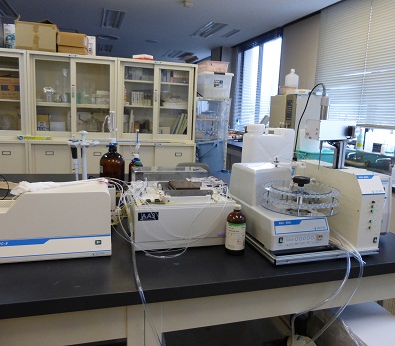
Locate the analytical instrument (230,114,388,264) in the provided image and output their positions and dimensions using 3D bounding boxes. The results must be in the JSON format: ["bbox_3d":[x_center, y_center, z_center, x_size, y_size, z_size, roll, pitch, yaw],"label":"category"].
[{"bbox_3d":[0.412,0.030,1.389,0.438,0.490,0.445,-1,10,-18],"label":"analytical instrument"}]

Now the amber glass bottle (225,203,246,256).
[{"bbox_3d":[0.139,0.201,1.245,0.071,0.174,0.071,2,9,0],"label":"amber glass bottle"}]

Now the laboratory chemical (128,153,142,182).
[{"bbox_3d":[-0.404,-0.009,2.280,0.092,0.218,0.092,-1,10,-18],"label":"laboratory chemical"}]

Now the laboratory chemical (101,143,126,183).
[{"bbox_3d":[-0.524,-0.027,2.140,0.151,0.289,0.151,-1,10,-18],"label":"laboratory chemical"}]

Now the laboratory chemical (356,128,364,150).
[{"bbox_3d":[1.694,-0.349,3.605,0.068,0.224,0.068,-1,10,-18],"label":"laboratory chemical"}]

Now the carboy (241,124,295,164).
[{"bbox_3d":[0.476,-0.097,2.364,0.300,0.440,0.180,-1,10,-18],"label":"carboy"}]

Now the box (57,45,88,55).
[{"bbox_3d":[-1.308,-1.256,3.617,0.251,0.067,0.250,-1,10,-18],"label":"box"}]

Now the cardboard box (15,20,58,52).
[{"bbox_3d":[-1.620,-1.347,3.518,0.367,0.255,0.300,-1,10,-18],"label":"cardboard box"}]

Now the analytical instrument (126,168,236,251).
[{"bbox_3d":[-0.107,0.137,1.467,0.377,0.212,0.445,-1,10,-18],"label":"analytical instrument"}]

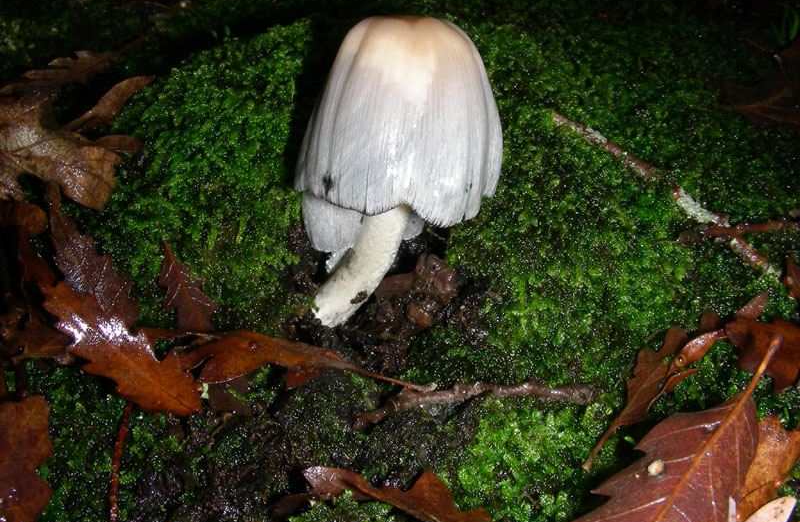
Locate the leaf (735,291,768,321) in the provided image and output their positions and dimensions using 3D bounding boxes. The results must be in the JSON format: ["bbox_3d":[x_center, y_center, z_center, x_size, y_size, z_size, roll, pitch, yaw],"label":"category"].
[{"bbox_3d":[0.119,0.014,0.296,0.018,0.004,0.007,-28,49,-27],"label":"leaf"}]

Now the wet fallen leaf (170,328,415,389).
[{"bbox_3d":[-0.035,0.033,0.280,0.084,0.015,0.024,10,43,7],"label":"wet fallen leaf"}]

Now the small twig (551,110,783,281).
[{"bbox_3d":[0.098,-0.029,0.339,0.013,0.010,0.121,-24,49,-24],"label":"small twig"}]

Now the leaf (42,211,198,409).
[{"bbox_3d":[-0.093,0.015,0.293,0.040,0.015,0.090,-27,57,-27],"label":"leaf"}]

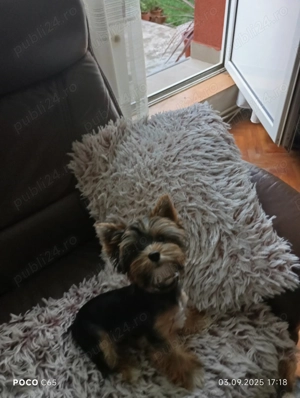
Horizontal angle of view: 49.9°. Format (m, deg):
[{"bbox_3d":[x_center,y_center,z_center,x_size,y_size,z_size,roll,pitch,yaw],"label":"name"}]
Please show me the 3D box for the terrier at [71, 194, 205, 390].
[{"bbox_3d":[-0.029,0.186,0.538,0.255,0.310,0.155,-8,42,-4],"label":"terrier"}]

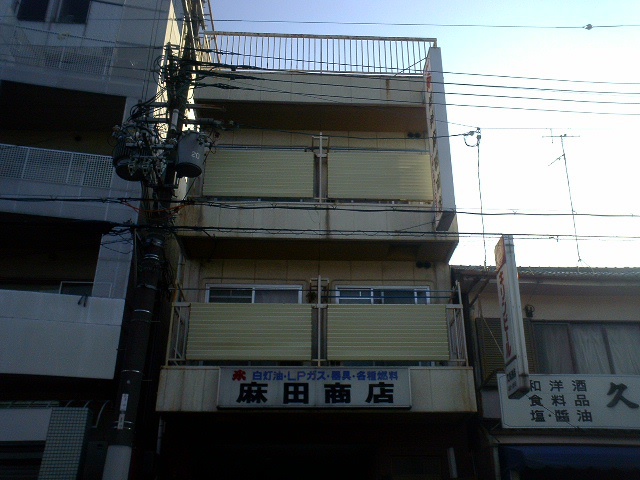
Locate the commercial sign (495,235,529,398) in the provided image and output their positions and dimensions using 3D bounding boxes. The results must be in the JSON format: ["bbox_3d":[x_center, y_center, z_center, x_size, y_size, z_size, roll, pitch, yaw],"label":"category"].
[{"bbox_3d":[3.107,1.193,10.513,0.160,2.618,0.521,3,-28,-1],"label":"commercial sign"}]

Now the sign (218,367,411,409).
[{"bbox_3d":[-0.073,2.187,9.552,2.826,0.601,0.150,1,-26,-2],"label":"sign"}]

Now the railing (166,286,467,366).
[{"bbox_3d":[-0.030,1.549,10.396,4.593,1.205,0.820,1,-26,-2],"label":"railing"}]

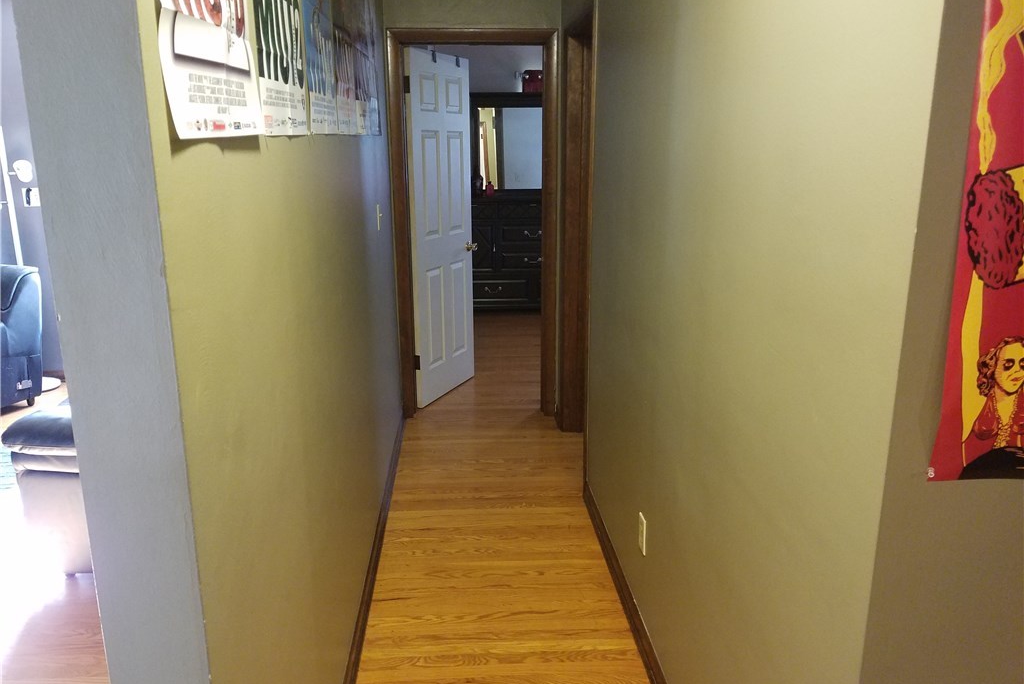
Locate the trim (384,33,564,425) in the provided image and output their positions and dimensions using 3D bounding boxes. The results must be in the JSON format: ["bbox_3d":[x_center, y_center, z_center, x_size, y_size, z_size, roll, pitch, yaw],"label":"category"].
[{"bbox_3d":[-0.203,-0.606,4.335,0.889,2.137,0.140,-1,14,-4],"label":"trim"}]

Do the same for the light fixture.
[{"bbox_3d":[-3.044,-1.066,4.780,0.120,0.140,0.120,-8,16,-29],"label":"light fixture"}]

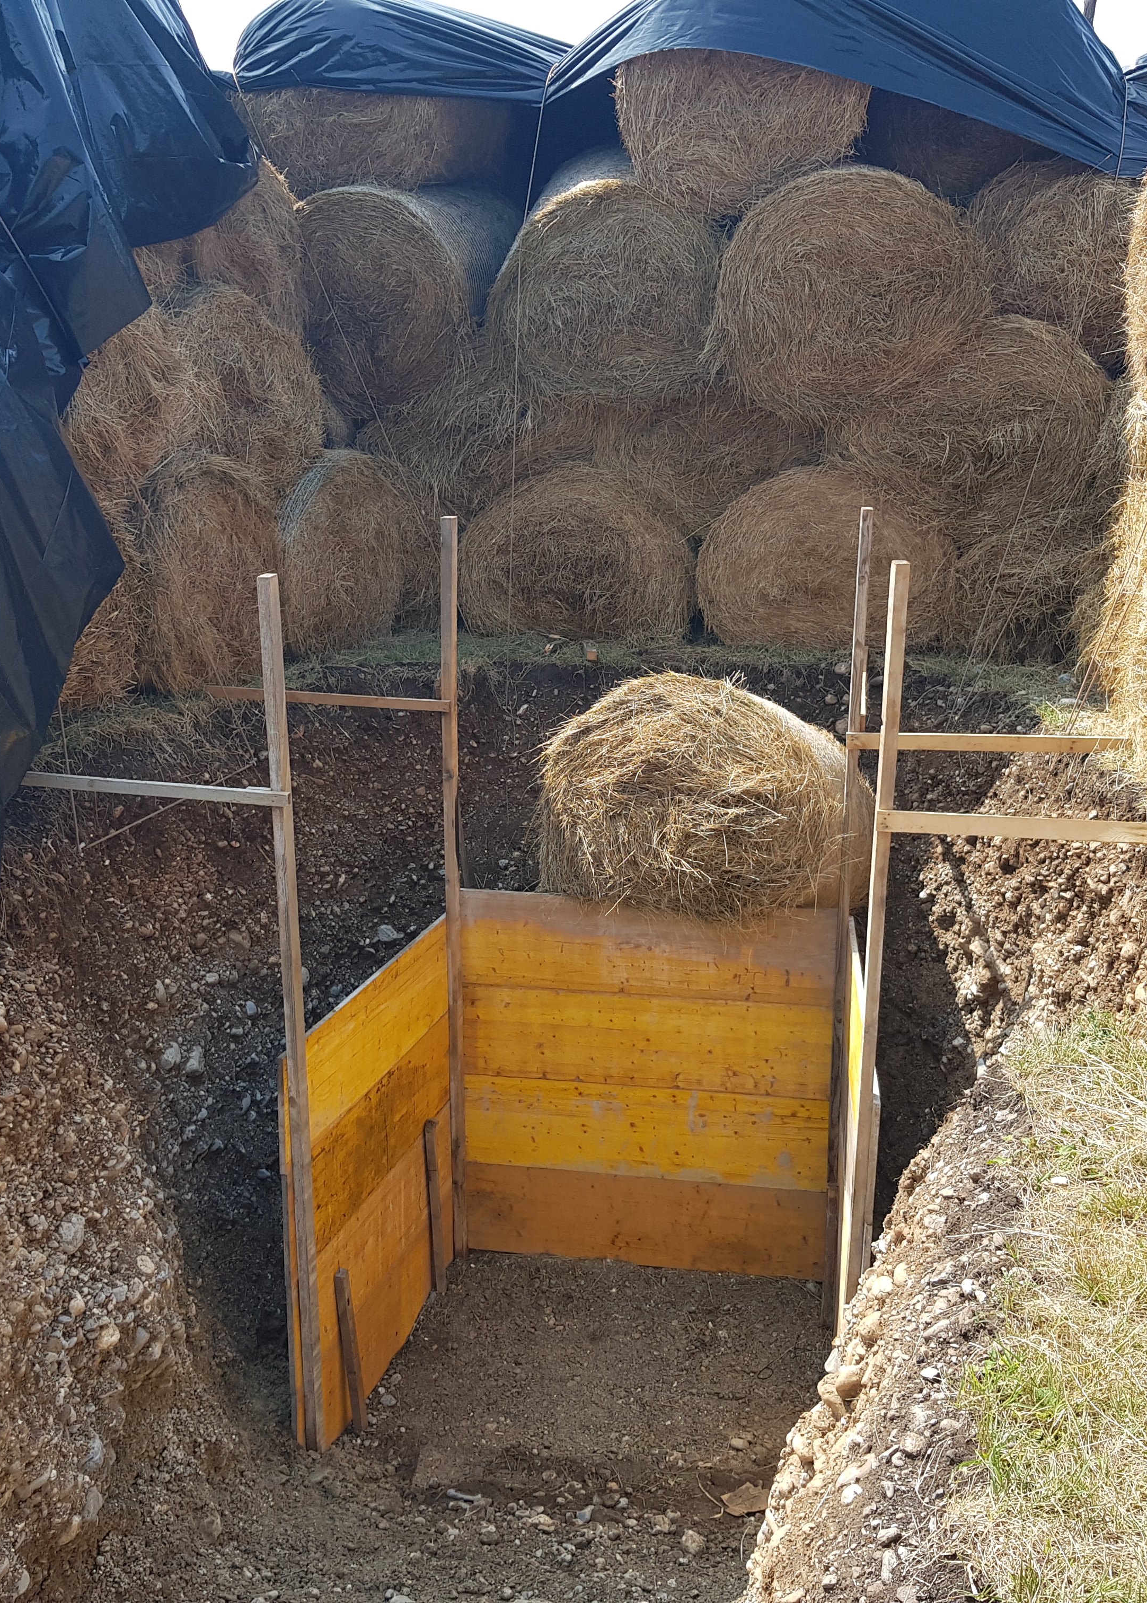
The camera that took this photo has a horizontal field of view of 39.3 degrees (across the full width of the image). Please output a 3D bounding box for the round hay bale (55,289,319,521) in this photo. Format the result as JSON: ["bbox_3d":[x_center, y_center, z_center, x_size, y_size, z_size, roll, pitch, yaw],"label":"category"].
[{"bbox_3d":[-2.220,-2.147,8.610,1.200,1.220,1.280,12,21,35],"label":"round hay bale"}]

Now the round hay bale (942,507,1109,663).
[{"bbox_3d":[2.853,-1.423,9.702,1.340,1.050,1.200,2,17,8],"label":"round hay bale"}]

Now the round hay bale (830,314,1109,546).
[{"bbox_3d":[2.194,-2.151,9.113,1.450,1.220,1.200,2,17,8],"label":"round hay bale"}]

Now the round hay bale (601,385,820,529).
[{"bbox_3d":[0.845,-2.190,9.392,1.378,1.110,1.200,3,17,10],"label":"round hay bale"}]

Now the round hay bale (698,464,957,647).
[{"bbox_3d":[1.486,-1.530,9.360,1.401,1.047,1.200,3,17,10],"label":"round hay bale"}]

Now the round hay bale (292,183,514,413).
[{"bbox_3d":[-0.965,-2.979,9.574,1.250,1.250,1.200,5,18,15],"label":"round hay bale"}]

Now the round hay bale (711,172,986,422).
[{"bbox_3d":[1.546,-2.819,8.970,1.440,1.258,1.200,3,17,10],"label":"round hay bale"}]

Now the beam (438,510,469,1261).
[{"bbox_3d":[-0.563,0.523,7.716,0.056,3.754,0.068,6,17,17],"label":"beam"}]

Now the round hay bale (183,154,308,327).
[{"bbox_3d":[-2.223,-2.855,8.412,1.200,1.200,1.300,6,17,16],"label":"round hay bale"}]

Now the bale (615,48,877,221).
[{"bbox_3d":[0.976,-3.855,8.931,1.329,1.220,1.200,3,17,10],"label":"bale"}]

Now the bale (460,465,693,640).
[{"bbox_3d":[0.020,-1.641,10.060,1.380,1.050,1.200,0,17,0],"label":"bale"}]

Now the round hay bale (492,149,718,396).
[{"bbox_3d":[0.152,-3.142,9.540,1.280,1.250,1.200,-1,26,-3],"label":"round hay bale"}]

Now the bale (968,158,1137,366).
[{"bbox_3d":[2.852,-2.903,8.913,1.319,1.138,1.200,3,17,10],"label":"bale"}]

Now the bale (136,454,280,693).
[{"bbox_3d":[-2.442,-1.263,8.558,1.200,1.220,1.280,8,19,24],"label":"bale"}]

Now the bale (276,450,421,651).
[{"bbox_3d":[-1.777,-1.561,9.660,1.200,1.150,1.280,12,20,33],"label":"bale"}]

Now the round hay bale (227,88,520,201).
[{"bbox_3d":[-1.141,-4.072,9.495,1.300,1.170,1.200,5,18,17],"label":"round hay bale"}]

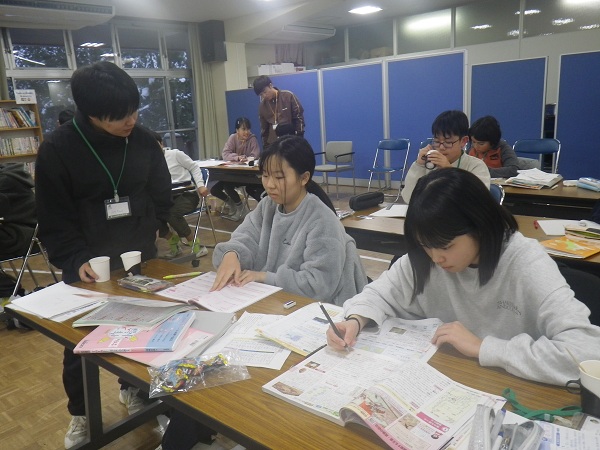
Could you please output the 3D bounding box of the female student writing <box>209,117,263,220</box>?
[{"bbox_3d":[-0.704,-0.667,5.809,0.530,1.200,0.720,3,15,27],"label":"female student writing"}]

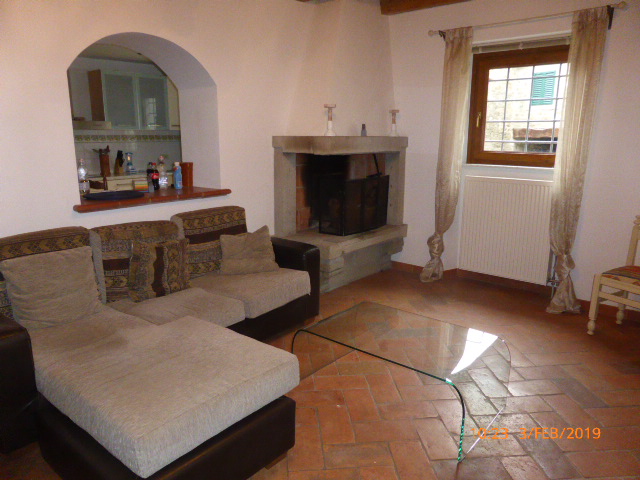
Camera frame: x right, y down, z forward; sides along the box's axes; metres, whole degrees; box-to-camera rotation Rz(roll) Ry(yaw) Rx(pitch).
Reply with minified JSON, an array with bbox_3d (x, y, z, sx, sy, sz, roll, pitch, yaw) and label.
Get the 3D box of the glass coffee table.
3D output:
[{"bbox_3d":[0.415,0.678,2.521,1.026,0.361,0.563,11,16,40],"label":"glass coffee table"}]

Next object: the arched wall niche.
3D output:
[{"bbox_3d":[-1.357,-0.894,3.405,0.500,1.079,1.104,11,16,40],"label":"arched wall niche"}]

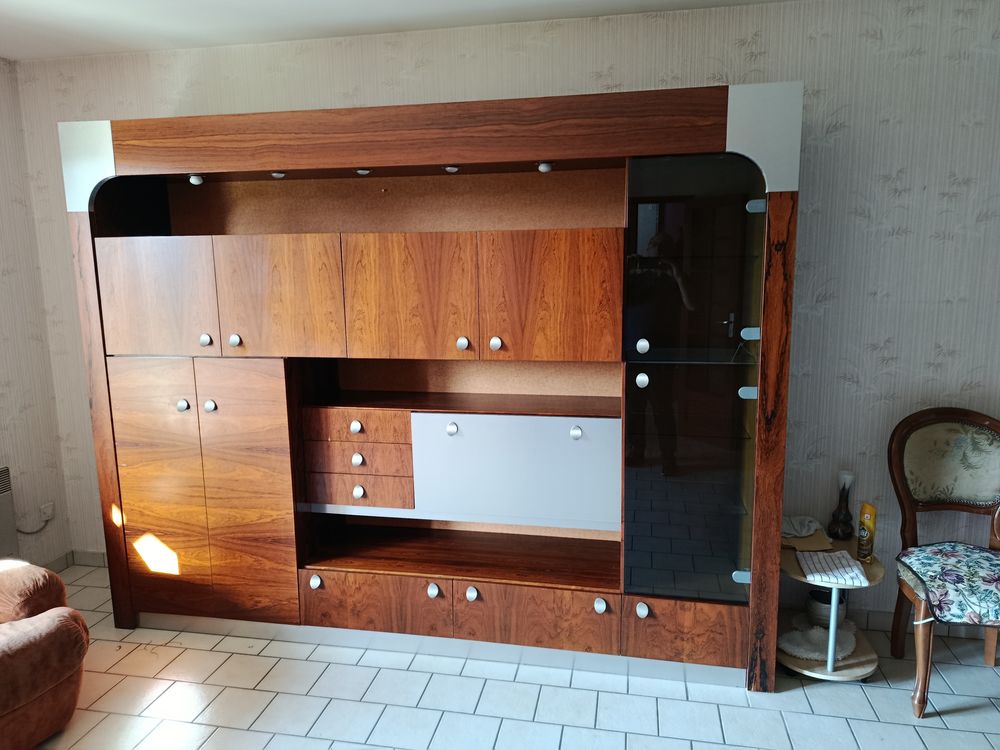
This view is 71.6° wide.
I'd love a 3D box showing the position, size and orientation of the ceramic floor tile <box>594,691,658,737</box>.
[{"bbox_3d":[0.430,1.142,2.337,0.200,0.010,0.200,1,9,11],"label":"ceramic floor tile"}]

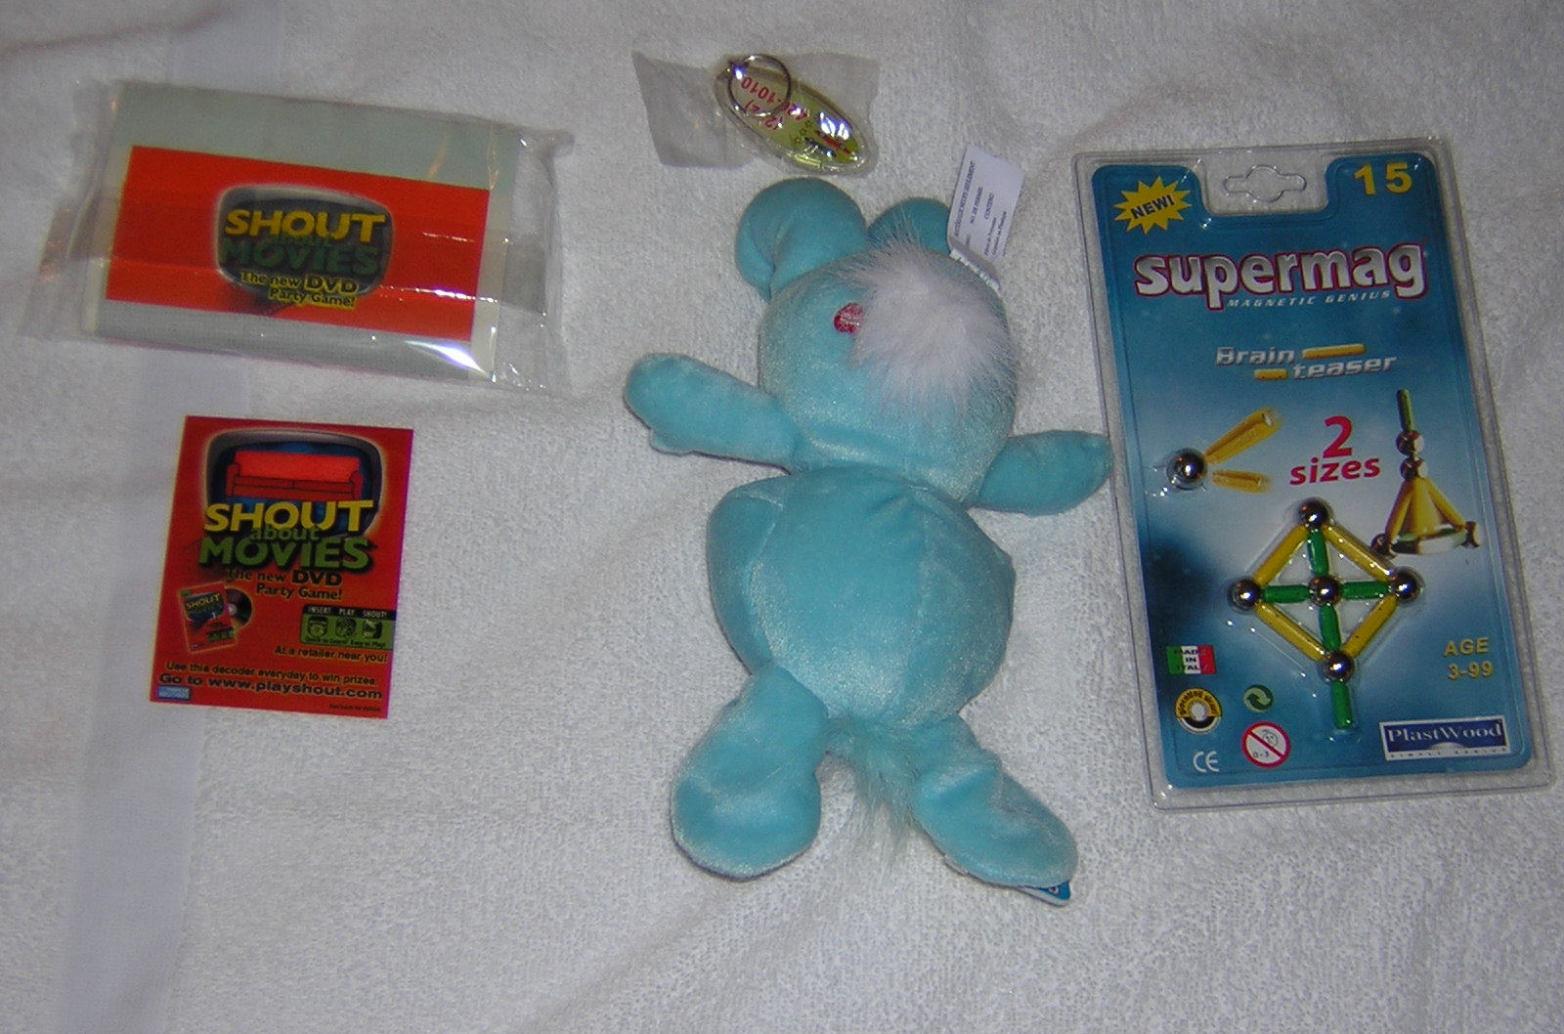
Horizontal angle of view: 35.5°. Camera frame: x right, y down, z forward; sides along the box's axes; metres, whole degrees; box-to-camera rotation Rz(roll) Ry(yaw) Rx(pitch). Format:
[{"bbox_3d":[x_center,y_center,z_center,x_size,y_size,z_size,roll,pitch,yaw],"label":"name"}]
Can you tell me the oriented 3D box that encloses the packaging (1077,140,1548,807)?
[{"bbox_3d":[0.210,-0.024,0.964,0.159,0.018,0.274,-3,73,-5],"label":"packaging"}]

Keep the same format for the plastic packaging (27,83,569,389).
[{"bbox_3d":[-0.186,-0.114,0.964,0.209,0.022,0.114,7,73,-2],"label":"plastic packaging"}]

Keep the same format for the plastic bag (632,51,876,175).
[{"bbox_3d":[-0.011,-0.166,0.997,0.102,0.010,0.053,2,73,-3],"label":"plastic bag"}]

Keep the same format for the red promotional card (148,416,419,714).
[{"bbox_3d":[-0.190,0.018,0.934,0.089,0.002,0.115,4,73,-3],"label":"red promotional card"}]

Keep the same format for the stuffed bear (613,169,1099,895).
[{"bbox_3d":[0.034,-0.002,0.911,0.187,0.085,0.277,2,73,-3],"label":"stuffed bear"}]

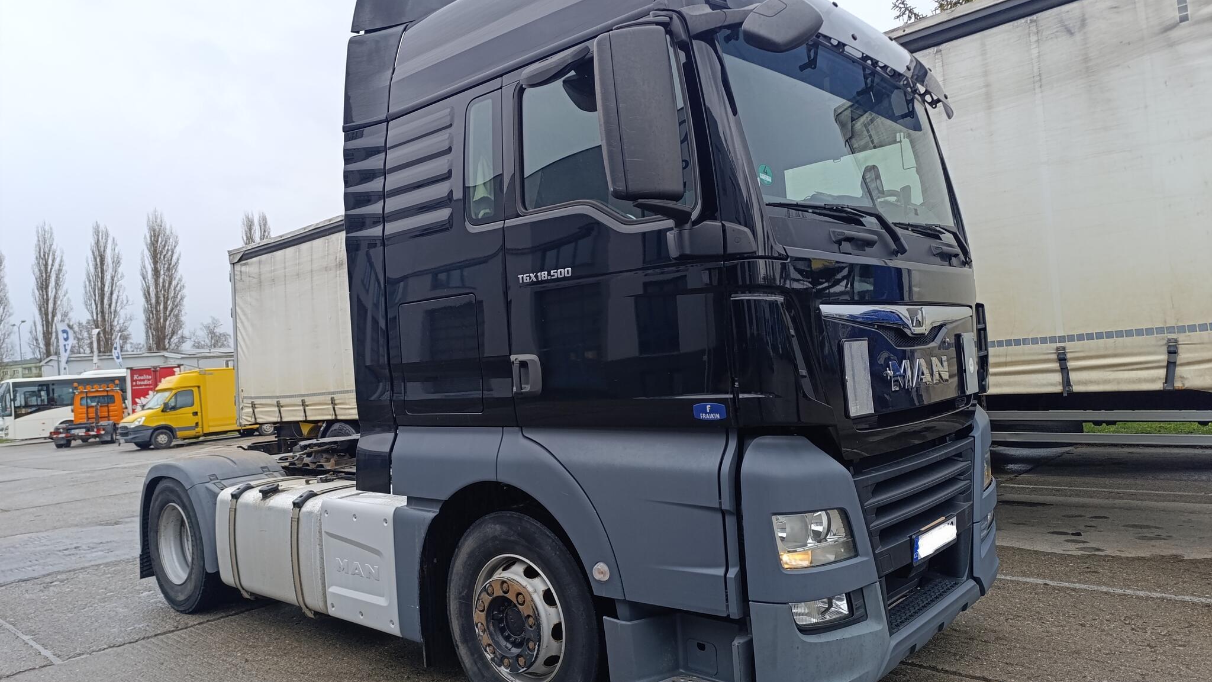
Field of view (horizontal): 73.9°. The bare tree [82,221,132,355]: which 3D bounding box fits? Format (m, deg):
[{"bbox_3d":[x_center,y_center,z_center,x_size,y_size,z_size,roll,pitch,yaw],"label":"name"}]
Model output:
[{"bbox_3d":[-50.226,-2.462,81.714,4.600,19.081,4.600,-2,-2,-32],"label":"bare tree"}]

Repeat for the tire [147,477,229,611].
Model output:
[{"bbox_3d":[-3.085,1.477,6.063,0.995,0.985,0.310,-5,-2,41],"label":"tire"}]

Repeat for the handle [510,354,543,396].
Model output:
[{"bbox_3d":[-0.343,0.147,3.469,0.190,0.185,0.055,-5,-2,41],"label":"handle"}]

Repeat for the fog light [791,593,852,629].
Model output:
[{"bbox_3d":[0.772,0.958,2.880,0.285,0.105,0.100,-3,-2,-36],"label":"fog light"}]

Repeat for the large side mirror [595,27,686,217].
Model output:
[{"bbox_3d":[0.131,-0.743,2.776,0.260,0.640,0.180,-3,-2,-37],"label":"large side mirror"}]

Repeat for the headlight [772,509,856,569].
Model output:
[{"bbox_3d":[0.754,0.710,2.922,0.415,0.205,0.140,-2,-2,-39],"label":"headlight"}]

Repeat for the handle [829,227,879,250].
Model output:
[{"bbox_3d":[0.998,-0.401,3.222,0.070,0.080,0.420,-5,-2,41],"label":"handle"}]

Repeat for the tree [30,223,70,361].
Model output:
[{"bbox_3d":[-56.677,-2.327,82.705,4.000,19.644,4.000,-2,-2,-34],"label":"tree"}]

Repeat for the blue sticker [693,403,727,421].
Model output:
[{"bbox_3d":[0.368,0.253,2.867,0.143,0.066,0.006,-5,-2,37],"label":"blue sticker"}]

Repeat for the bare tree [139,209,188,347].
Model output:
[{"bbox_3d":[-43.337,-3.164,79.707,4.400,19.534,4.400,-3,-2,-28],"label":"bare tree"}]

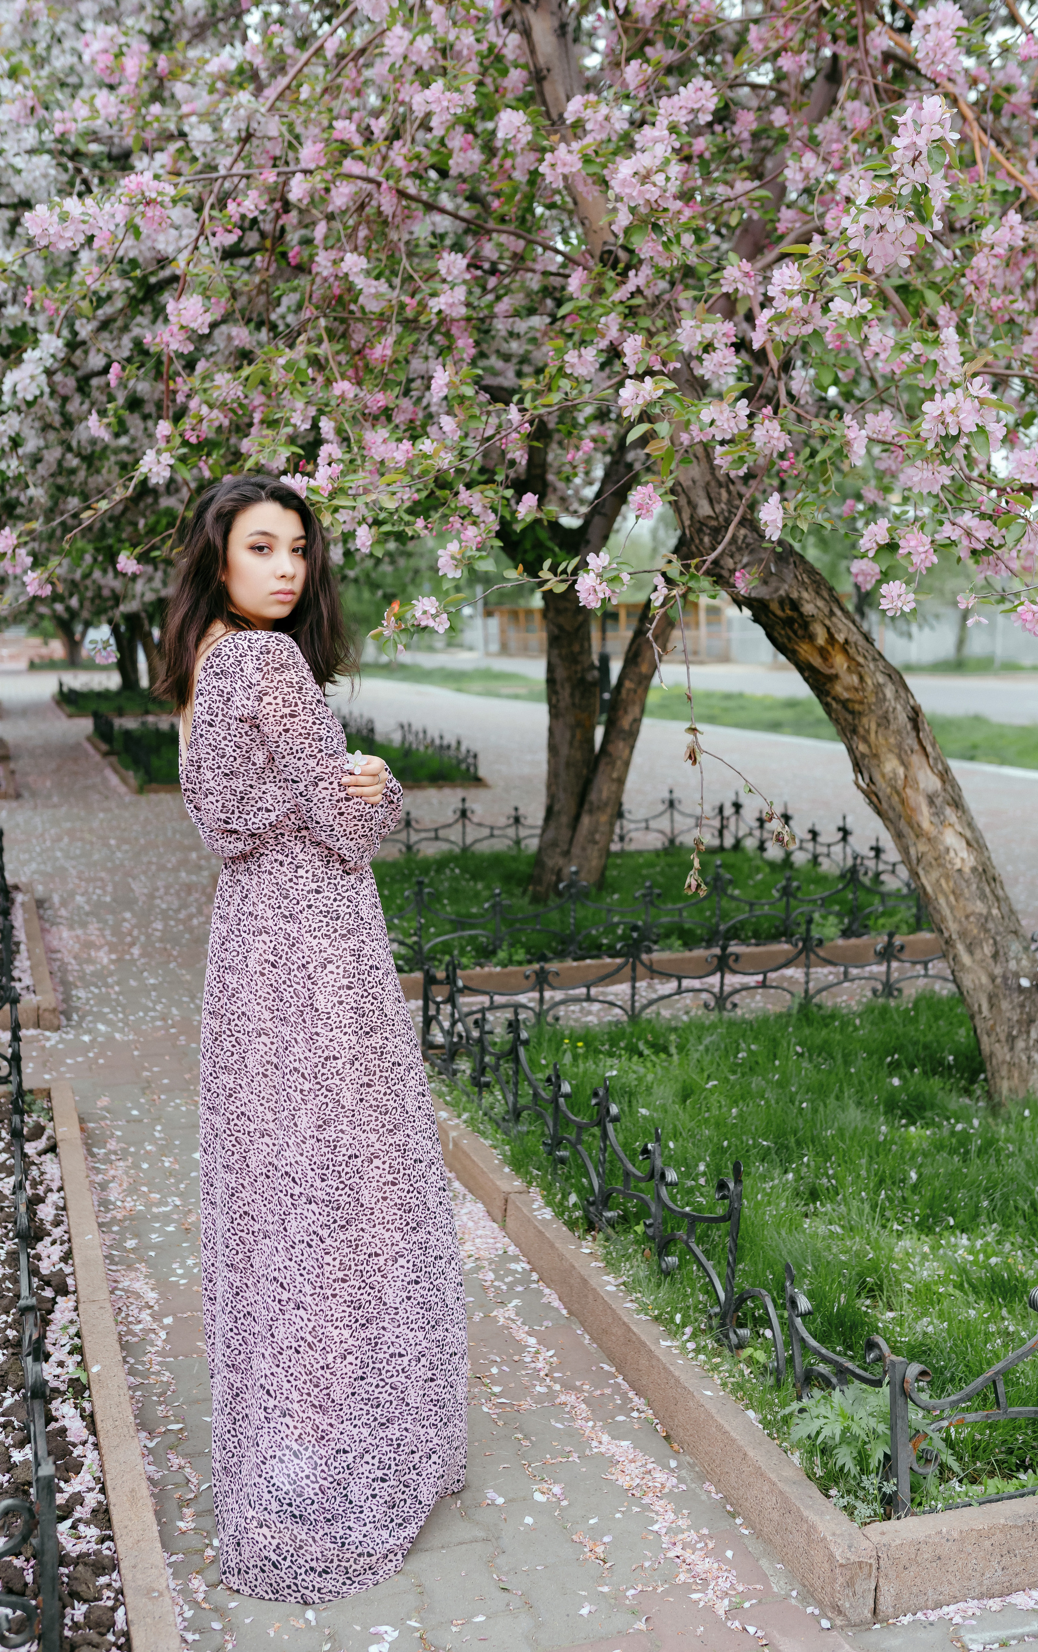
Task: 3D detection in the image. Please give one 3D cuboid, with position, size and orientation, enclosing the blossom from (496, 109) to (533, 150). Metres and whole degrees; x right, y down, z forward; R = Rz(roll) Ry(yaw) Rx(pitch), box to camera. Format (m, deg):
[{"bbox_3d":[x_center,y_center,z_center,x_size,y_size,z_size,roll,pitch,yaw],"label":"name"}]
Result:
[{"bbox_3d":[-0.010,-1.518,3.500,0.082,0.090,0.073,0,8,0],"label":"blossom"}]

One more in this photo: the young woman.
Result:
[{"bbox_3d":[-0.314,0.301,2.499,0.420,1.657,0.430,-3,8,-25],"label":"young woman"}]

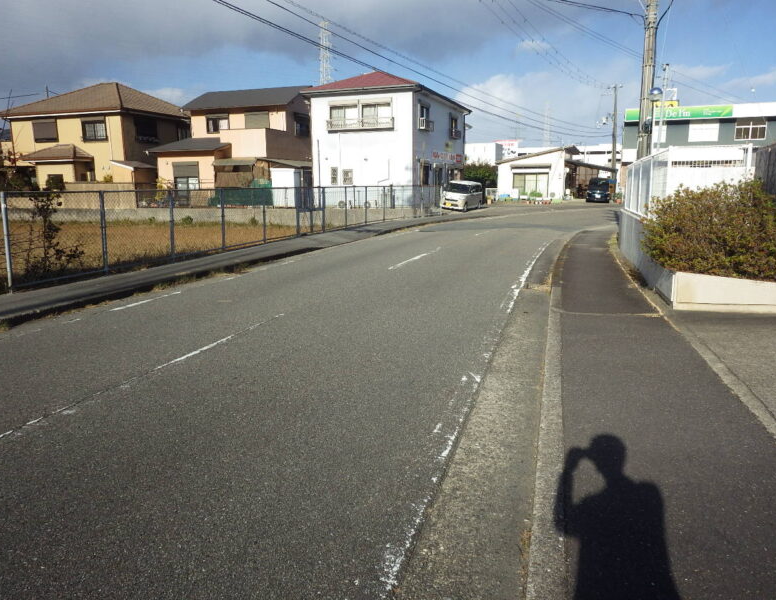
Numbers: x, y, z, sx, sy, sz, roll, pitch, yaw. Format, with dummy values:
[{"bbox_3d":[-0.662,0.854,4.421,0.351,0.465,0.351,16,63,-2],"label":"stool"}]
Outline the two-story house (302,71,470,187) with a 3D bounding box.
[{"bbox_3d":[0.425,-9.970,36.879,6.800,7.930,11.600,4,12,20],"label":"two-story house"}]

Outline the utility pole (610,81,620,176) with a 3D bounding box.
[{"bbox_3d":[18.144,-12.686,46.406,0.360,9.080,0.360,4,12,20],"label":"utility pole"}]

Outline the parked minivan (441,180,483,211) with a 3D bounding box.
[{"bbox_3d":[4.330,-6.076,33.664,1.480,1.670,3.400,6,13,25],"label":"parked minivan"}]

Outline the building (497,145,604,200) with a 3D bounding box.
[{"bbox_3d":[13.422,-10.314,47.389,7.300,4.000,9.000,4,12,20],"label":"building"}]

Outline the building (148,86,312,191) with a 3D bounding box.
[{"bbox_3d":[-9.289,-9.934,37.698,9.000,7.440,8.200,4,12,20],"label":"building"}]

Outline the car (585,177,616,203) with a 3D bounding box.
[{"bbox_3d":[15.788,-8.238,43.327,1.720,1.780,4.500,4,12,21],"label":"car"}]

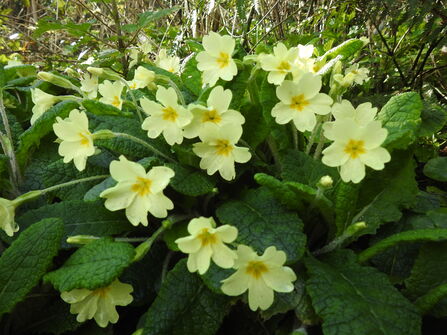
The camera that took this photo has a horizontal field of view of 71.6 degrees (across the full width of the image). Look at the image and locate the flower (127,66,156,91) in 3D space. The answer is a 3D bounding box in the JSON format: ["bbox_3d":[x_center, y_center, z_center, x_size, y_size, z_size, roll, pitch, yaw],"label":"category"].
[{"bbox_3d":[-0.066,-0.072,0.250,0.020,0.020,0.022,-15,25,-40],"label":"flower"}]

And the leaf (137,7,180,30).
[{"bbox_3d":[-0.075,-0.173,0.360,0.048,0.018,0.012,-39,-6,-12],"label":"leaf"}]

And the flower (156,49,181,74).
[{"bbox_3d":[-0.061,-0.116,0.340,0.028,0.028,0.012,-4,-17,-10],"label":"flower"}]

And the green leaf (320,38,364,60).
[{"bbox_3d":[0.101,-0.101,0.265,0.040,0.018,0.020,0,23,0],"label":"green leaf"}]

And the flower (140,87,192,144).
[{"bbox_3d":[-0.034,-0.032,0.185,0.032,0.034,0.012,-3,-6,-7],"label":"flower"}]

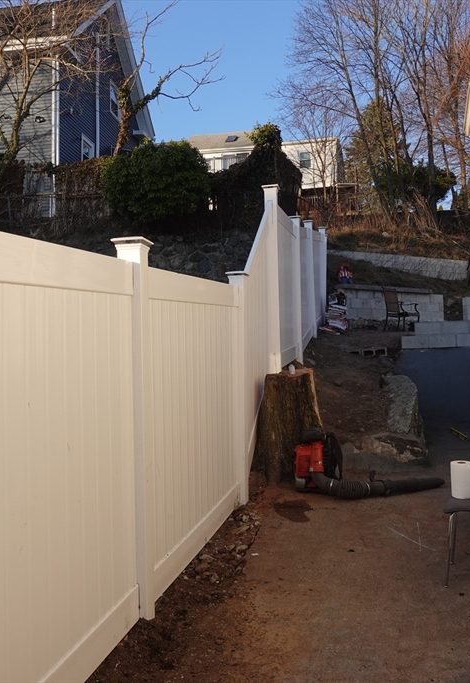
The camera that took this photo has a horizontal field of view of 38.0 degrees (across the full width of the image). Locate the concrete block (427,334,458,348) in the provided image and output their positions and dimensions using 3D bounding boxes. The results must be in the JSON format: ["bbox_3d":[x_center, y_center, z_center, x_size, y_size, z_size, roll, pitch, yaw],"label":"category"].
[{"bbox_3d":[3.191,0.003,10.490,0.400,0.195,0.195,-2,-4,14],"label":"concrete block"}]

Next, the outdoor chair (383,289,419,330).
[{"bbox_3d":[3.258,-0.618,13.400,0.550,0.880,0.580,2,-5,-38],"label":"outdoor chair"}]

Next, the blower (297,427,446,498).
[{"bbox_3d":[1.205,1.070,6.177,1.380,0.570,0.460,0,-4,-10],"label":"blower"}]

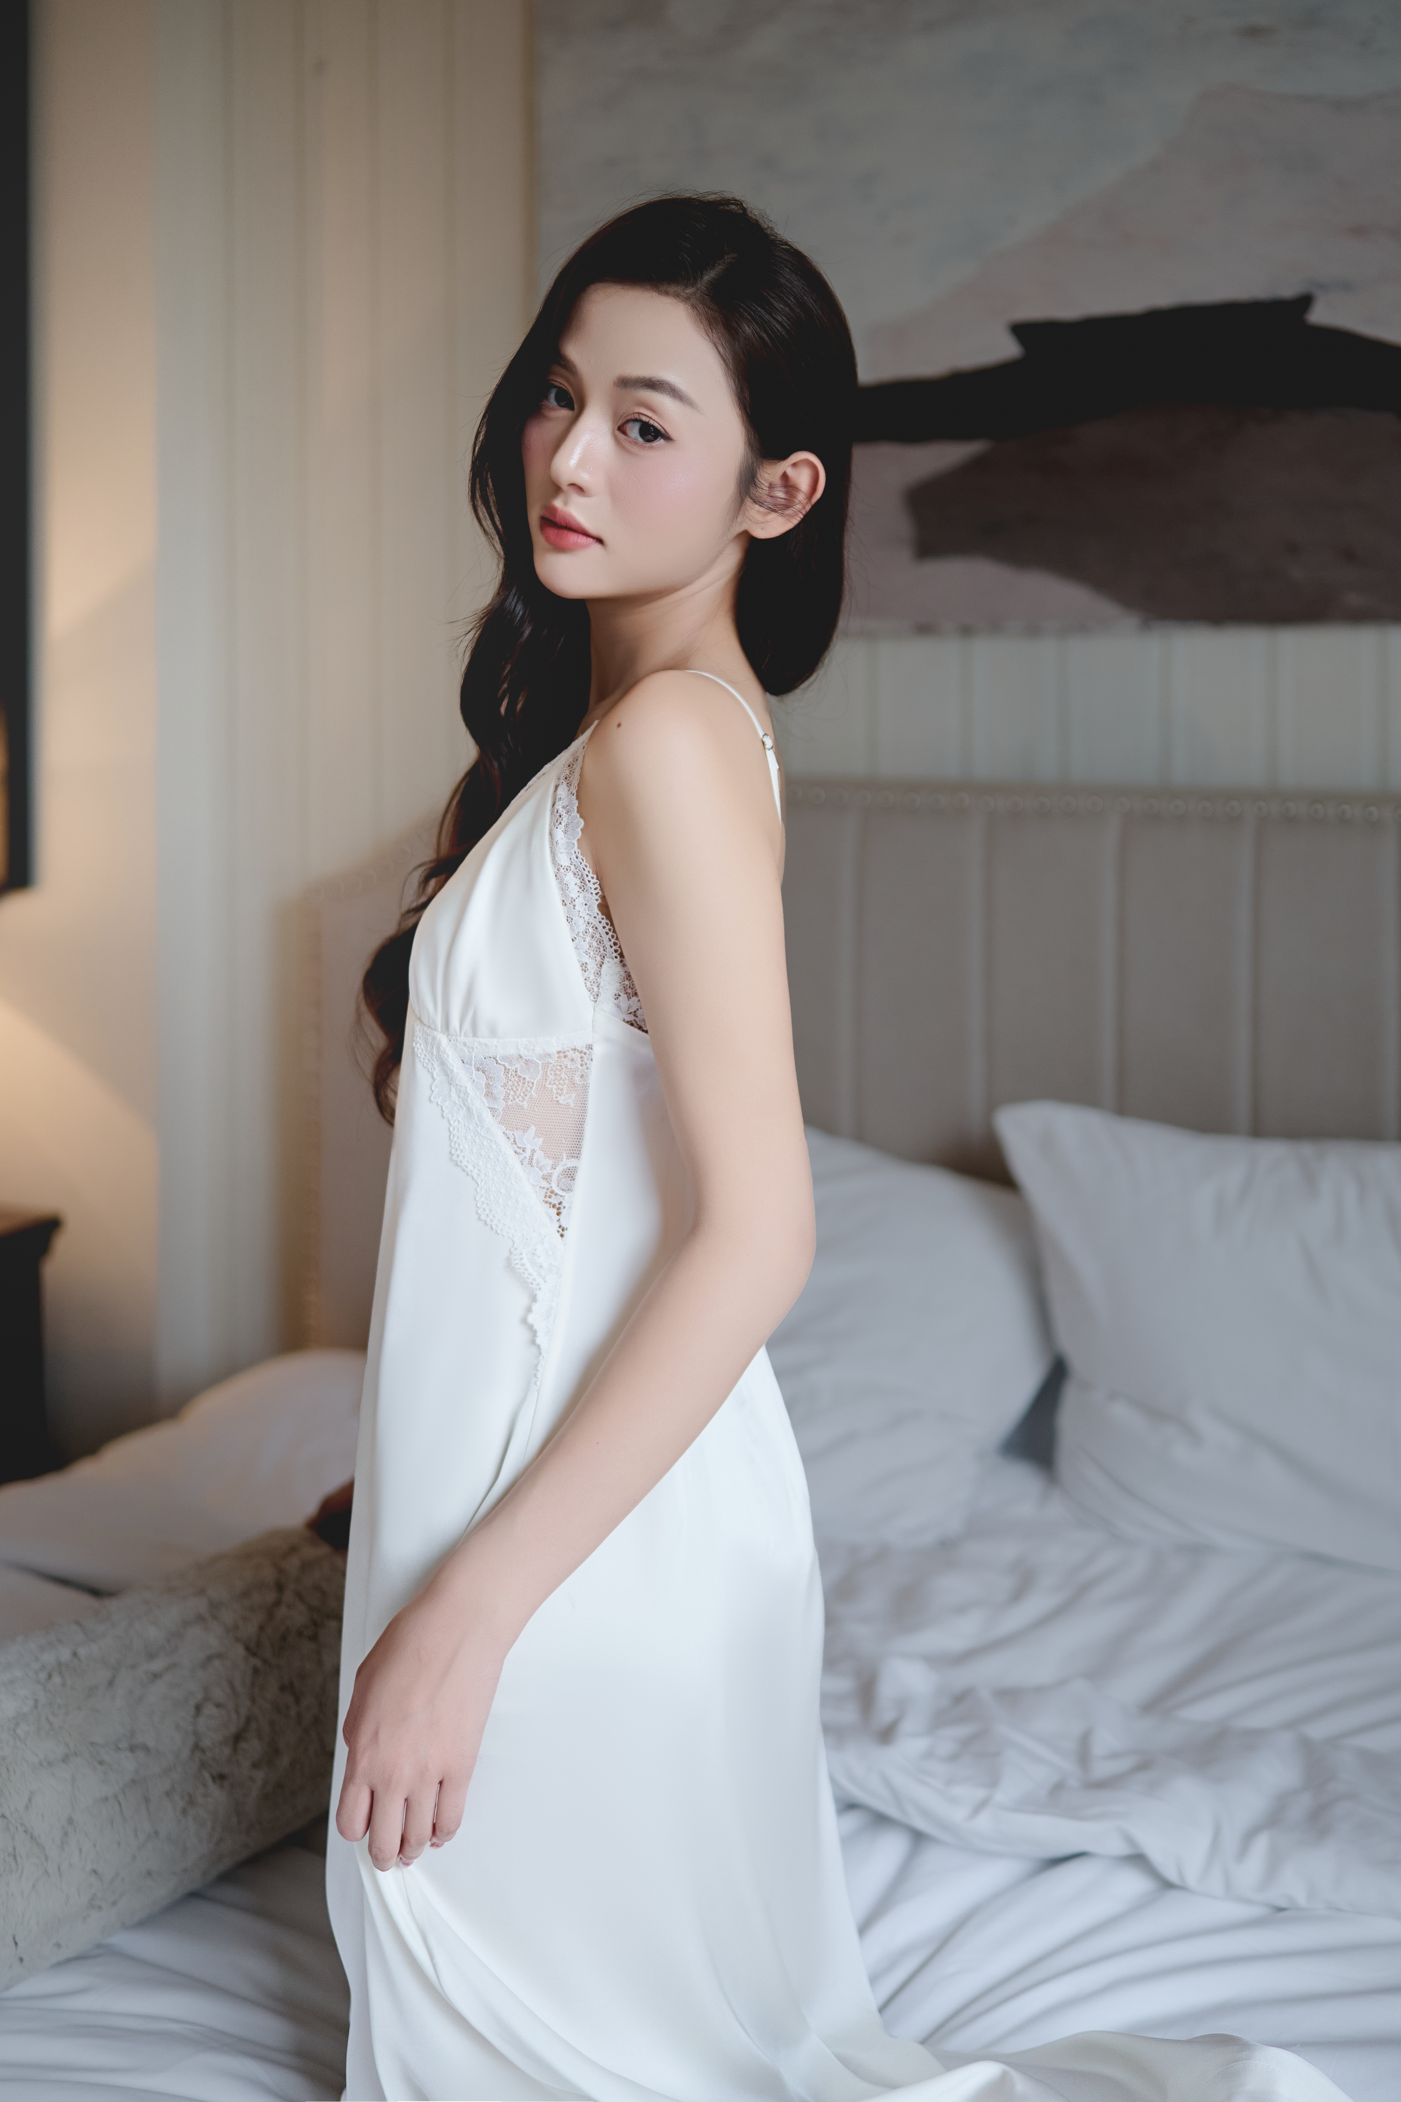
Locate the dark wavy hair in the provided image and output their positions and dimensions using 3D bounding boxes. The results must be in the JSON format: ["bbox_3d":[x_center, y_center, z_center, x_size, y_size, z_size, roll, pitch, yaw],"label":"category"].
[{"bbox_3d":[-0.058,-0.250,1.310,0.290,0.580,0.250,4,8,30],"label":"dark wavy hair"}]

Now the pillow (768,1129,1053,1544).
[{"bbox_3d":[0.070,0.325,2.380,0.660,0.450,0.190,3,-20,20],"label":"pillow"}]

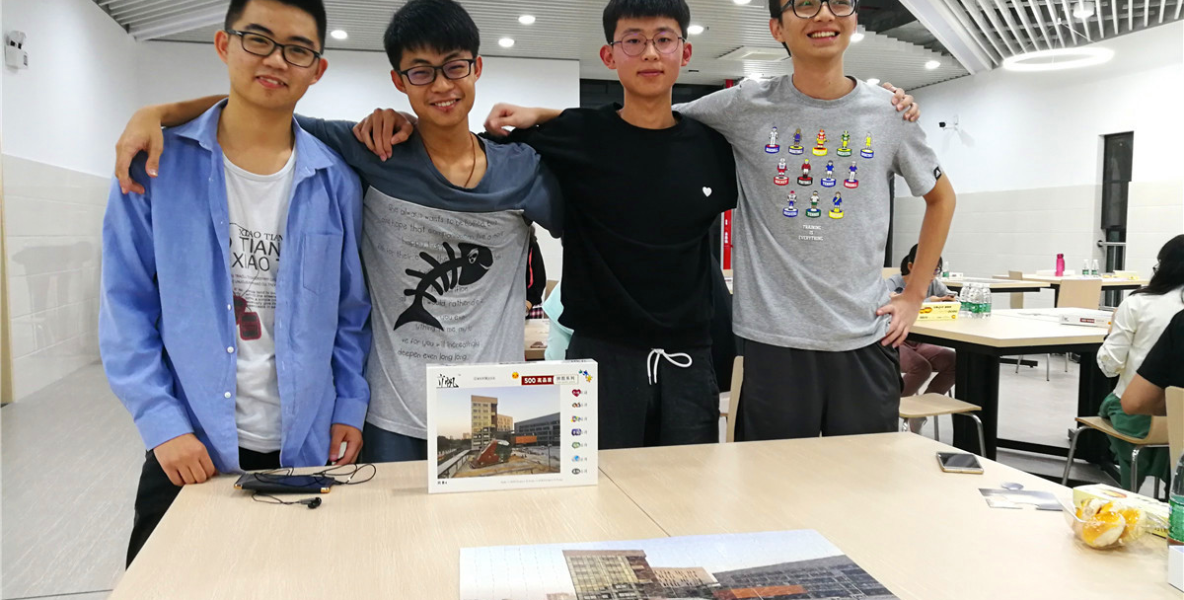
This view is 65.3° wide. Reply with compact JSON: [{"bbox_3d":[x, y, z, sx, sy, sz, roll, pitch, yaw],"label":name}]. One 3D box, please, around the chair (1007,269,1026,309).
[{"bbox_3d":[4.261,0.134,8.884,0.500,0.805,0.460,0,4,-3],"label":"chair"}]

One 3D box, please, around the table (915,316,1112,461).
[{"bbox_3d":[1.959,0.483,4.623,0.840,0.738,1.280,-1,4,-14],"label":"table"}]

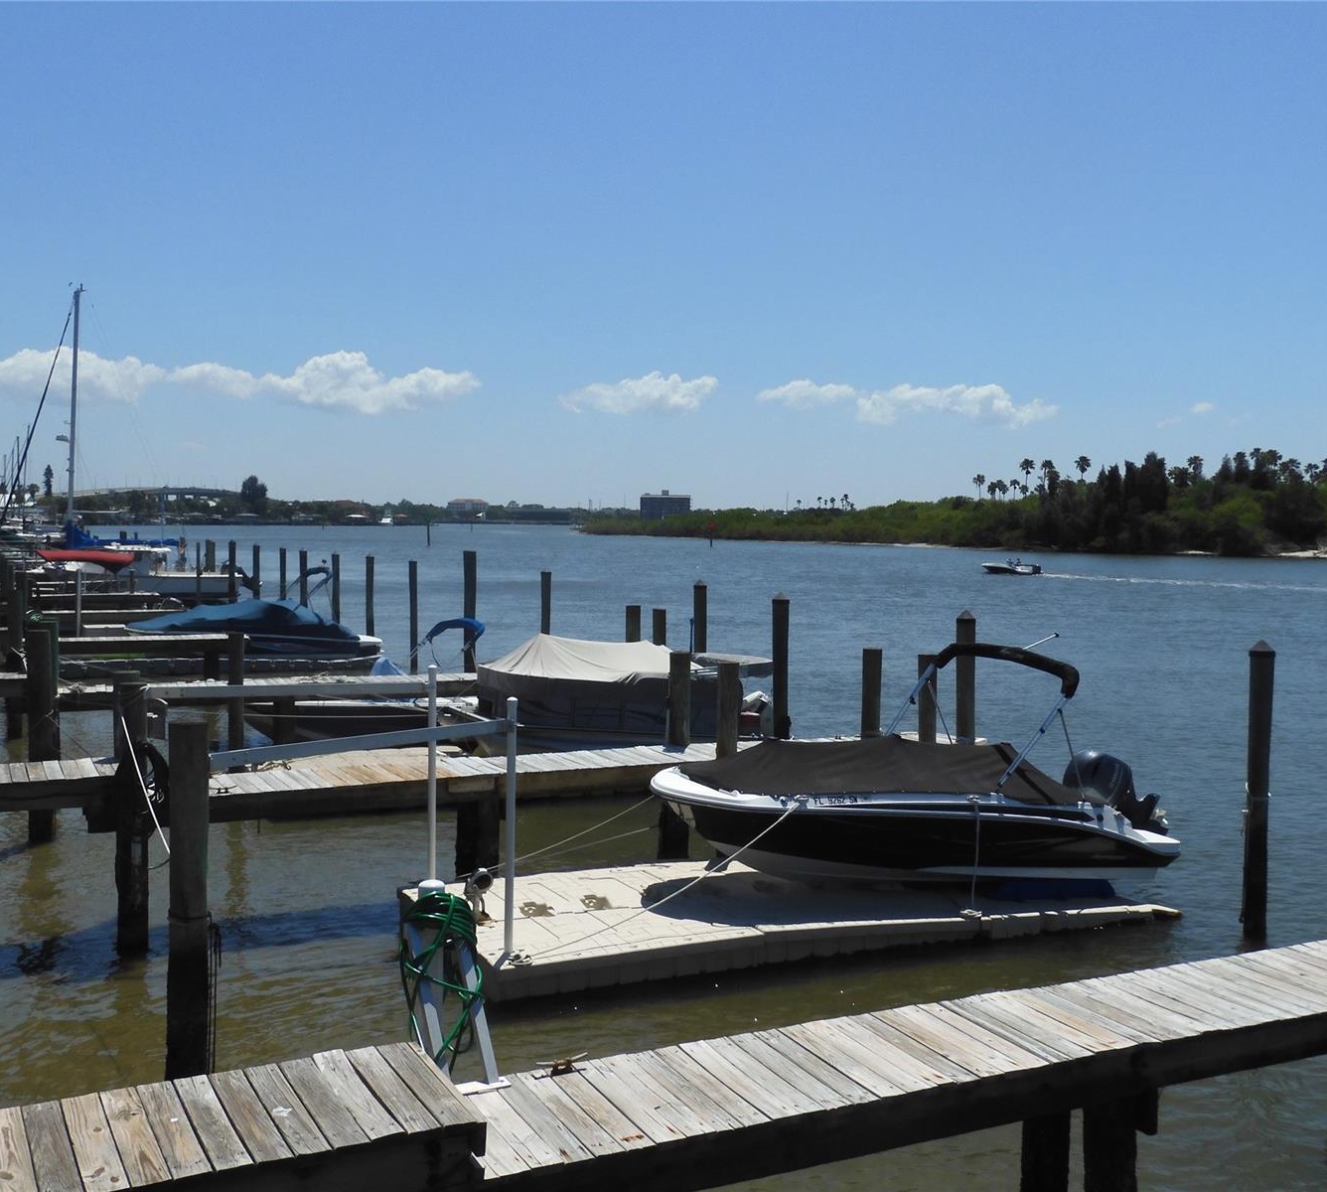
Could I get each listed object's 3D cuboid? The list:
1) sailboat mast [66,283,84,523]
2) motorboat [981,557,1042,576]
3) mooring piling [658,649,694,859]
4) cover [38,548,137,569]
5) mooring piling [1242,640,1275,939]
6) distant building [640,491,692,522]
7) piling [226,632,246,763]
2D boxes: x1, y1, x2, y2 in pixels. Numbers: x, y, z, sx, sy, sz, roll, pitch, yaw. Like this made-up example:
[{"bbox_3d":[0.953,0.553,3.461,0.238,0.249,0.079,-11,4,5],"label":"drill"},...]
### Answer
[{"bbox_3d":[-27.670,-8.315,64.712,0.250,12.270,0.200,1,3,-25],"label":"sailboat mast"},{"bbox_3d":[27.946,-2.341,110.517,2.100,1.650,5.600,-1,4,-33],"label":"motorboat"},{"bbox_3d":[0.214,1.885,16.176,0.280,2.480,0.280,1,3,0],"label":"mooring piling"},{"bbox_3d":[-19.227,-1.203,46.016,3.100,0.750,1.300,-1,3,-25],"label":"cover"},{"bbox_3d":[5.831,1.888,13.465,0.250,2.910,0.250,1,3,0],"label":"mooring piling"},{"bbox_3d":[1.979,-70.320,1105.803,40.000,26.000,17.000,0,3,0],"label":"distant building"},{"bbox_3d":[-6.441,1.670,20.785,0.240,2.240,0.240,1,3,0],"label":"piling"}]

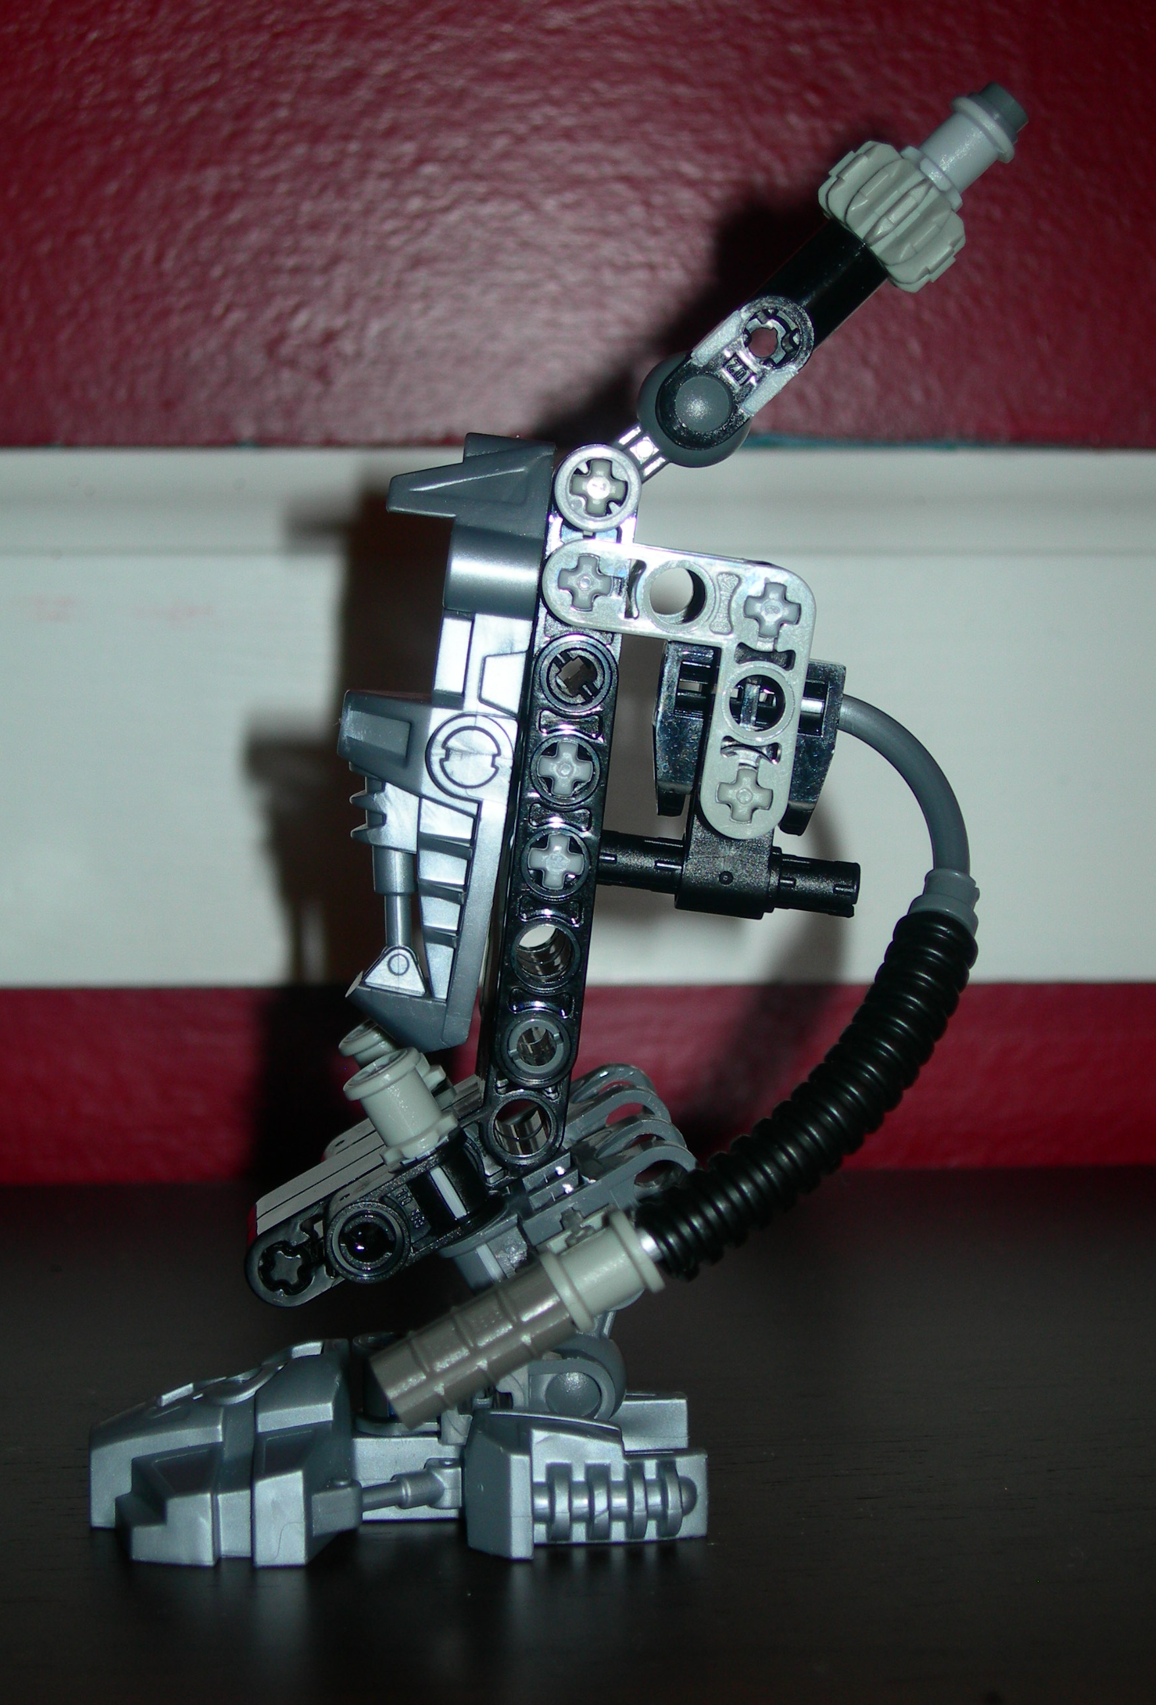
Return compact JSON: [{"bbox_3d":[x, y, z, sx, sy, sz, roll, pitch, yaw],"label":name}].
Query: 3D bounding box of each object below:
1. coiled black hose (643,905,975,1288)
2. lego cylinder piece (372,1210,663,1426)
[{"bbox_3d":[0.020,0.020,0.297,0.011,0.039,0.007,38,-24,7],"label":"coiled black hose"},{"bbox_3d":[-0.005,0.038,0.286,0.024,0.007,0.007,-30,0,5],"label":"lego cylinder piece"}]

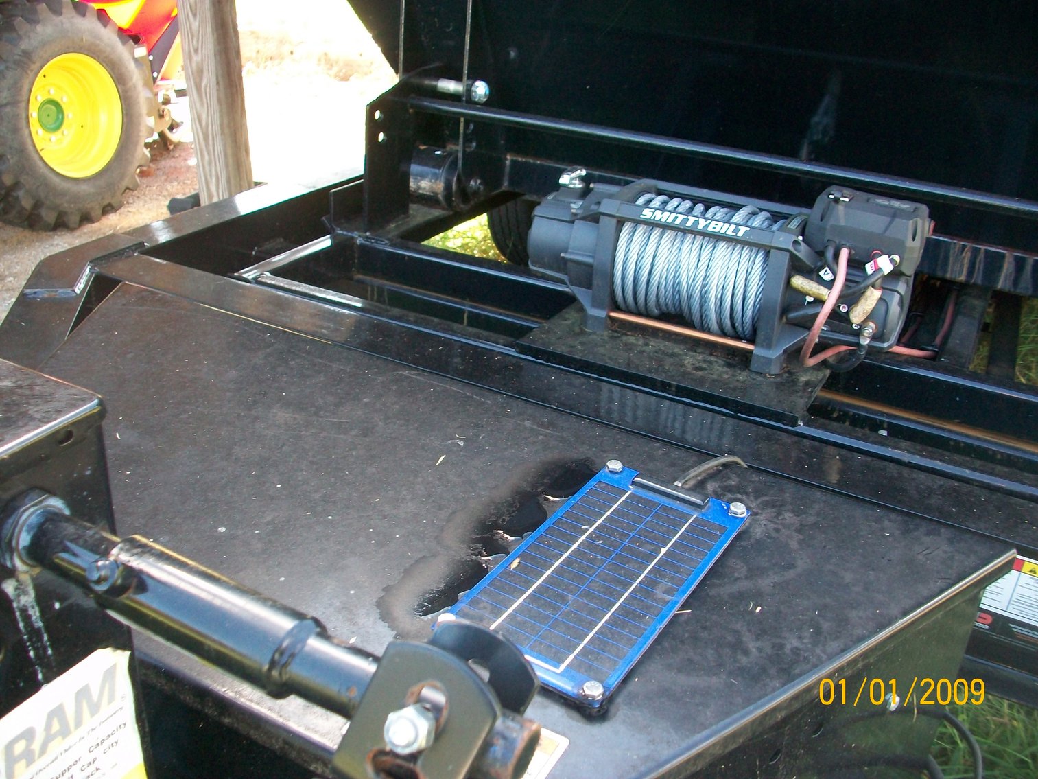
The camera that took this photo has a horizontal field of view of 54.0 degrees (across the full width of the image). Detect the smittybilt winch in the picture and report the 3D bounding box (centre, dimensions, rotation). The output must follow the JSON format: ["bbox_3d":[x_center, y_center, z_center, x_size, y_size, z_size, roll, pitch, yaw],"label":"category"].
[{"bbox_3d":[0.286,-0.190,1.493,0.544,0.242,0.167,16,28,23],"label":"smittybilt winch"}]

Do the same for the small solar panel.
[{"bbox_3d":[0.088,0.174,1.025,0.175,0.013,0.362,18,29,26],"label":"small solar panel"}]

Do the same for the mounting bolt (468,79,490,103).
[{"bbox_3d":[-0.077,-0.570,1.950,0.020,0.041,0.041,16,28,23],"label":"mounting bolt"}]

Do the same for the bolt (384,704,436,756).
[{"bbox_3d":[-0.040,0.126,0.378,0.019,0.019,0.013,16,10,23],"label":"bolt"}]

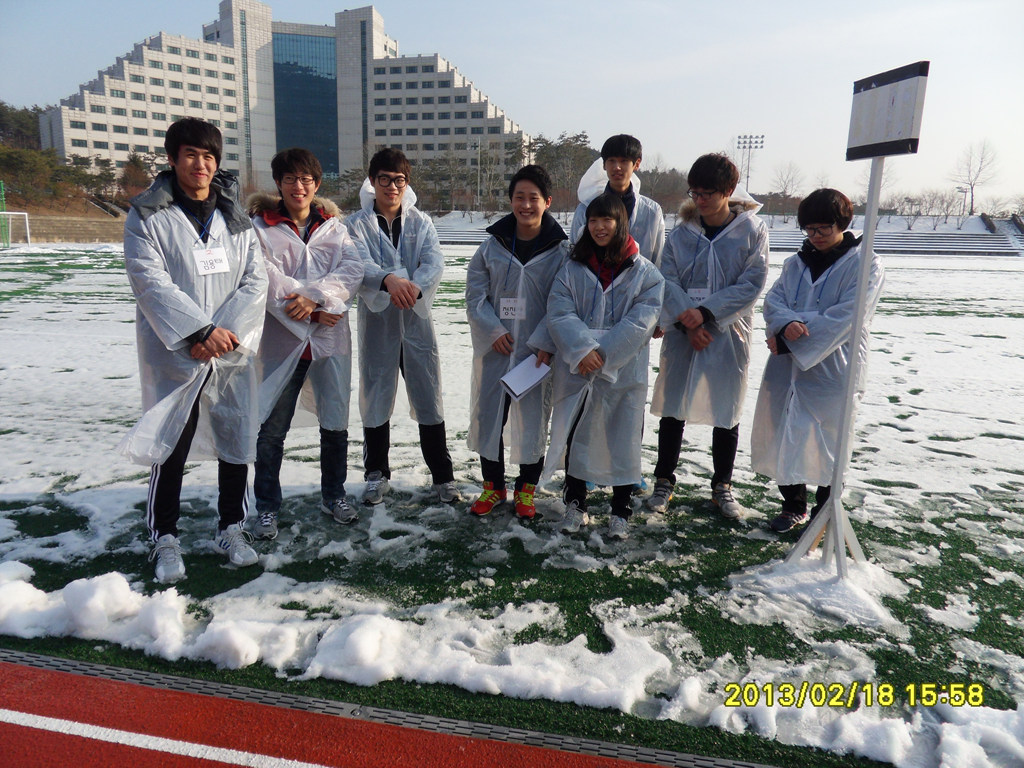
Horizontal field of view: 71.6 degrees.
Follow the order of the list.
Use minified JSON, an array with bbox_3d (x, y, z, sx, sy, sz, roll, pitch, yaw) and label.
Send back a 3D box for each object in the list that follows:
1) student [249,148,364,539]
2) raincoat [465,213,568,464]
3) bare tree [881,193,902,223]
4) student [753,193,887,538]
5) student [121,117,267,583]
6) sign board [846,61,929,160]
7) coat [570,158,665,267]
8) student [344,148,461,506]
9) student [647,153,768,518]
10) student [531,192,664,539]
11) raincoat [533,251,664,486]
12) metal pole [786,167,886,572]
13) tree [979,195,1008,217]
[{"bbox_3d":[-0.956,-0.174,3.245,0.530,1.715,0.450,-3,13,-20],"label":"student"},{"bbox_3d":[0.018,-0.211,3.436,0.510,1.194,0.420,0,12,-4],"label":"raincoat"},{"bbox_3d":[46.624,-21.785,87.227,2.500,3.700,2.500,1,12,0],"label":"bare tree"},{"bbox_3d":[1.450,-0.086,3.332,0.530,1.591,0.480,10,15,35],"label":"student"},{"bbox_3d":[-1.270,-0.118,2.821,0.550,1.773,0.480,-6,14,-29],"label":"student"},{"bbox_3d":[1.402,-1.017,2.654,0.045,0.305,0.360,-2,12,-13],"label":"sign board"},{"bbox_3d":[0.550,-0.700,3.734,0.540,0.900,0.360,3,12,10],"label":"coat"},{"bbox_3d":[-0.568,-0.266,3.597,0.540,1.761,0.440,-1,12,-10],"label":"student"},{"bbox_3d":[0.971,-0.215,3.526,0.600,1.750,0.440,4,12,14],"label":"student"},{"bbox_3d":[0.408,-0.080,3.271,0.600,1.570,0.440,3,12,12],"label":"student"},{"bbox_3d":[0.408,-0.065,3.274,0.600,1.140,0.420,3,12,12],"label":"raincoat"},{"bbox_3d":[1.363,-0.034,2.858,0.360,1.680,0.340,-1,12,-10],"label":"metal pole"},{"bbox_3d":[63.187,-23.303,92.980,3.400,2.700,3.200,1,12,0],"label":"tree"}]

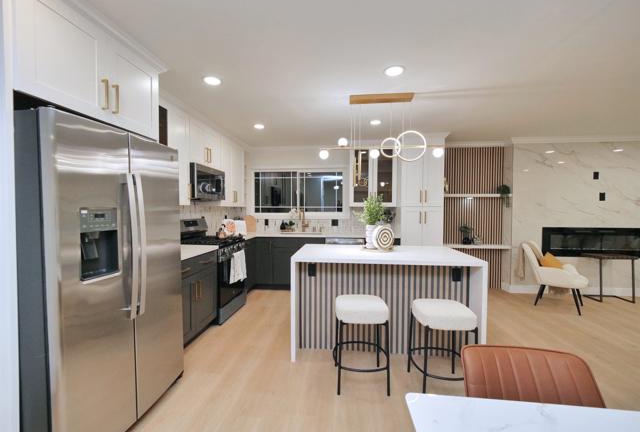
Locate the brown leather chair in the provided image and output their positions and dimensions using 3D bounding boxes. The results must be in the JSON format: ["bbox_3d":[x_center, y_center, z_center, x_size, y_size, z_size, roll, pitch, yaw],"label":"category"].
[{"bbox_3d":[0.753,0.930,0.745,0.470,0.830,0.560,0,2,6],"label":"brown leather chair"}]

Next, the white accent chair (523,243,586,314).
[{"bbox_3d":[3.263,0.818,3.604,0.680,0.840,0.580,2,2,45],"label":"white accent chair"}]

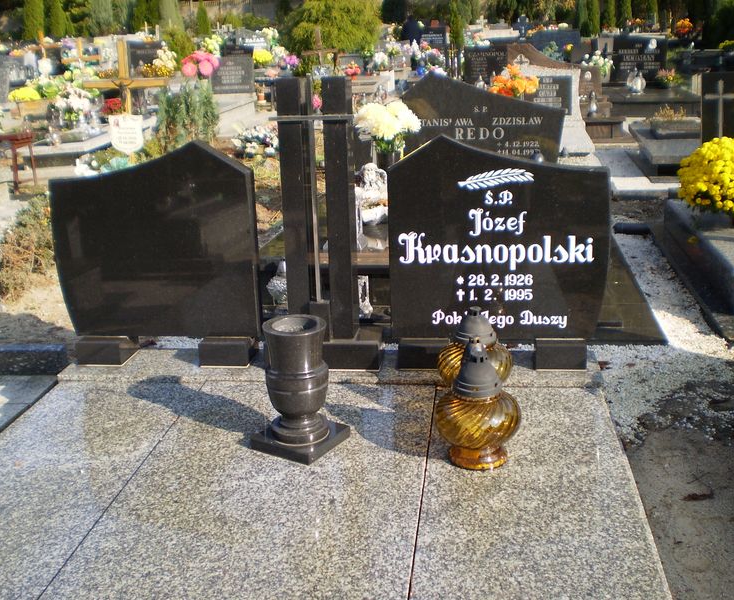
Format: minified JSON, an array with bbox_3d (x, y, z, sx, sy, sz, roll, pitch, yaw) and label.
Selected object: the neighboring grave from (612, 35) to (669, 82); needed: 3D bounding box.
[{"bbox_3d":[3.996,-3.519,12.200,0.770,0.680,0.140,1,18,8],"label":"neighboring grave"}]

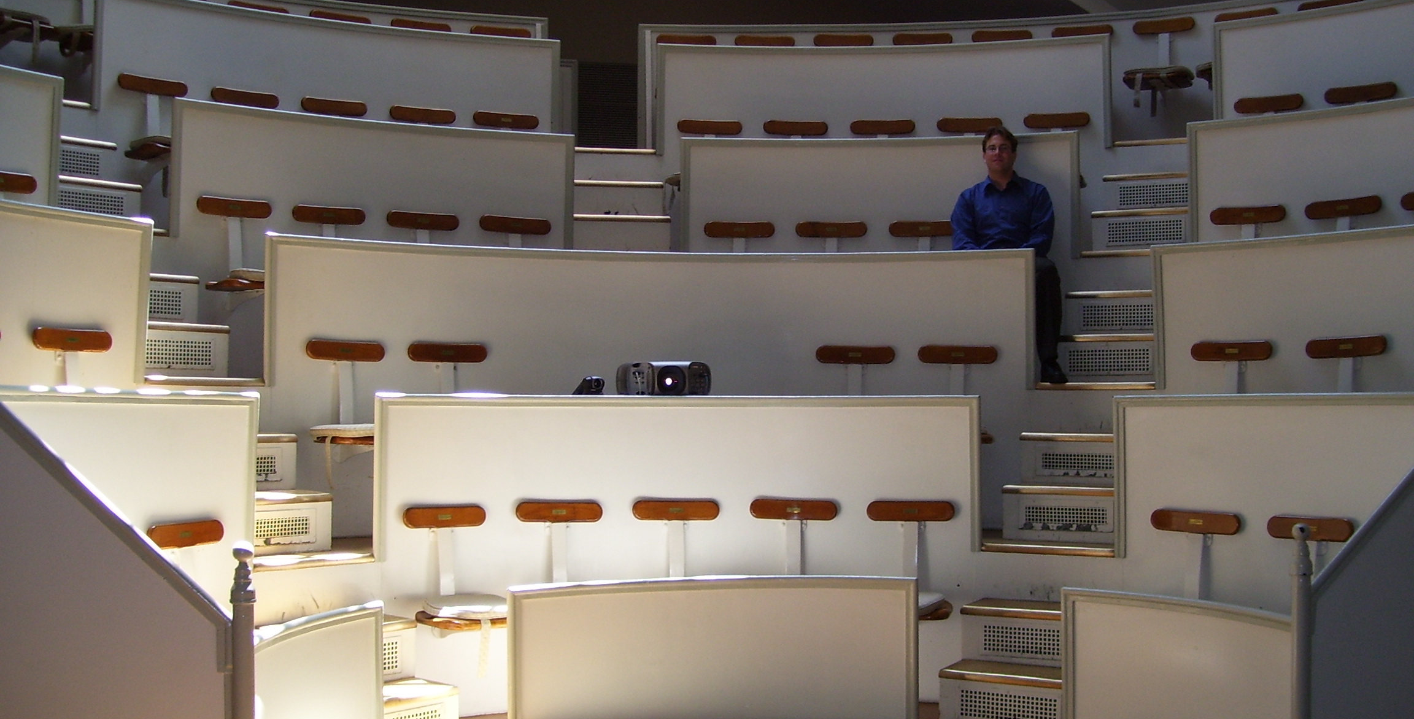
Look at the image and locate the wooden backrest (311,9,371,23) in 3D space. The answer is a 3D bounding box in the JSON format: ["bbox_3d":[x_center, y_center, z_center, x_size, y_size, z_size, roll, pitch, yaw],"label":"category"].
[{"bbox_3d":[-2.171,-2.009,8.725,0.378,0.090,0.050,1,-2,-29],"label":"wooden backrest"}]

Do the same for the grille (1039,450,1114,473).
[{"bbox_3d":[1.614,0.444,6.349,0.365,0.112,0.020,-1,-2,26],"label":"grille"}]

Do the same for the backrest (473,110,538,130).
[{"bbox_3d":[-1.114,-1.334,8.165,0.357,0.088,0.055,1,-1,-18],"label":"backrest"}]

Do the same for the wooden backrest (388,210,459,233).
[{"bbox_3d":[-1.429,-0.698,7.407,0.378,0.090,0.050,1,-2,-28],"label":"wooden backrest"}]

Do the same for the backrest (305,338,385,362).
[{"bbox_3d":[-1.580,-0.038,6.433,0.380,0.093,0.042,1,-2,-39],"label":"backrest"}]

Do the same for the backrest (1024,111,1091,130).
[{"bbox_3d":[1.907,-1.300,8.007,0.365,0.090,0.045,0,-10,22],"label":"backrest"}]

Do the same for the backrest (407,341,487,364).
[{"bbox_3d":[-1.110,-0.029,6.303,0.352,0.085,0.038,1,-3,-28],"label":"backrest"}]

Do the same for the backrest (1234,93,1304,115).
[{"bbox_3d":[2.856,-1.300,7.469,0.365,0.090,0.045,-1,-10,37],"label":"backrest"}]

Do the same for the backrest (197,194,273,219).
[{"bbox_3d":[-2.157,-0.694,6.716,0.357,0.088,0.055,1,-2,-40],"label":"backrest"}]

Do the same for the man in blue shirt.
[{"bbox_3d":[1.486,-0.537,7.228,0.545,1.333,0.768,0,-2,10],"label":"man in blue shirt"}]

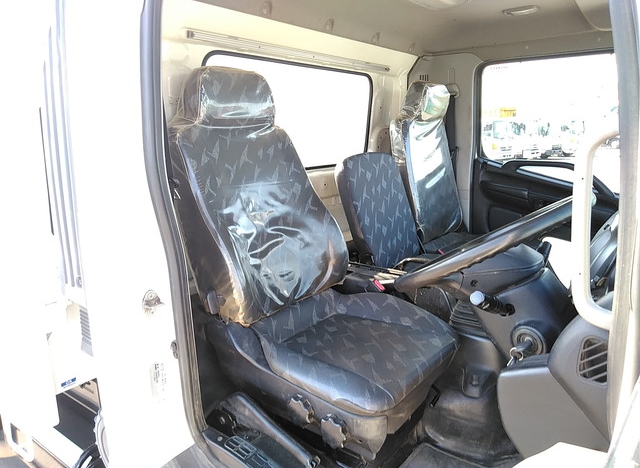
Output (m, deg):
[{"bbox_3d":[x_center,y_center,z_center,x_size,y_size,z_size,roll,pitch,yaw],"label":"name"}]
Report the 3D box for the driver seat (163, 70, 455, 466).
[{"bbox_3d":[-0.020,0.007,1.447,0.860,0.970,0.540,9,15,38],"label":"driver seat"}]

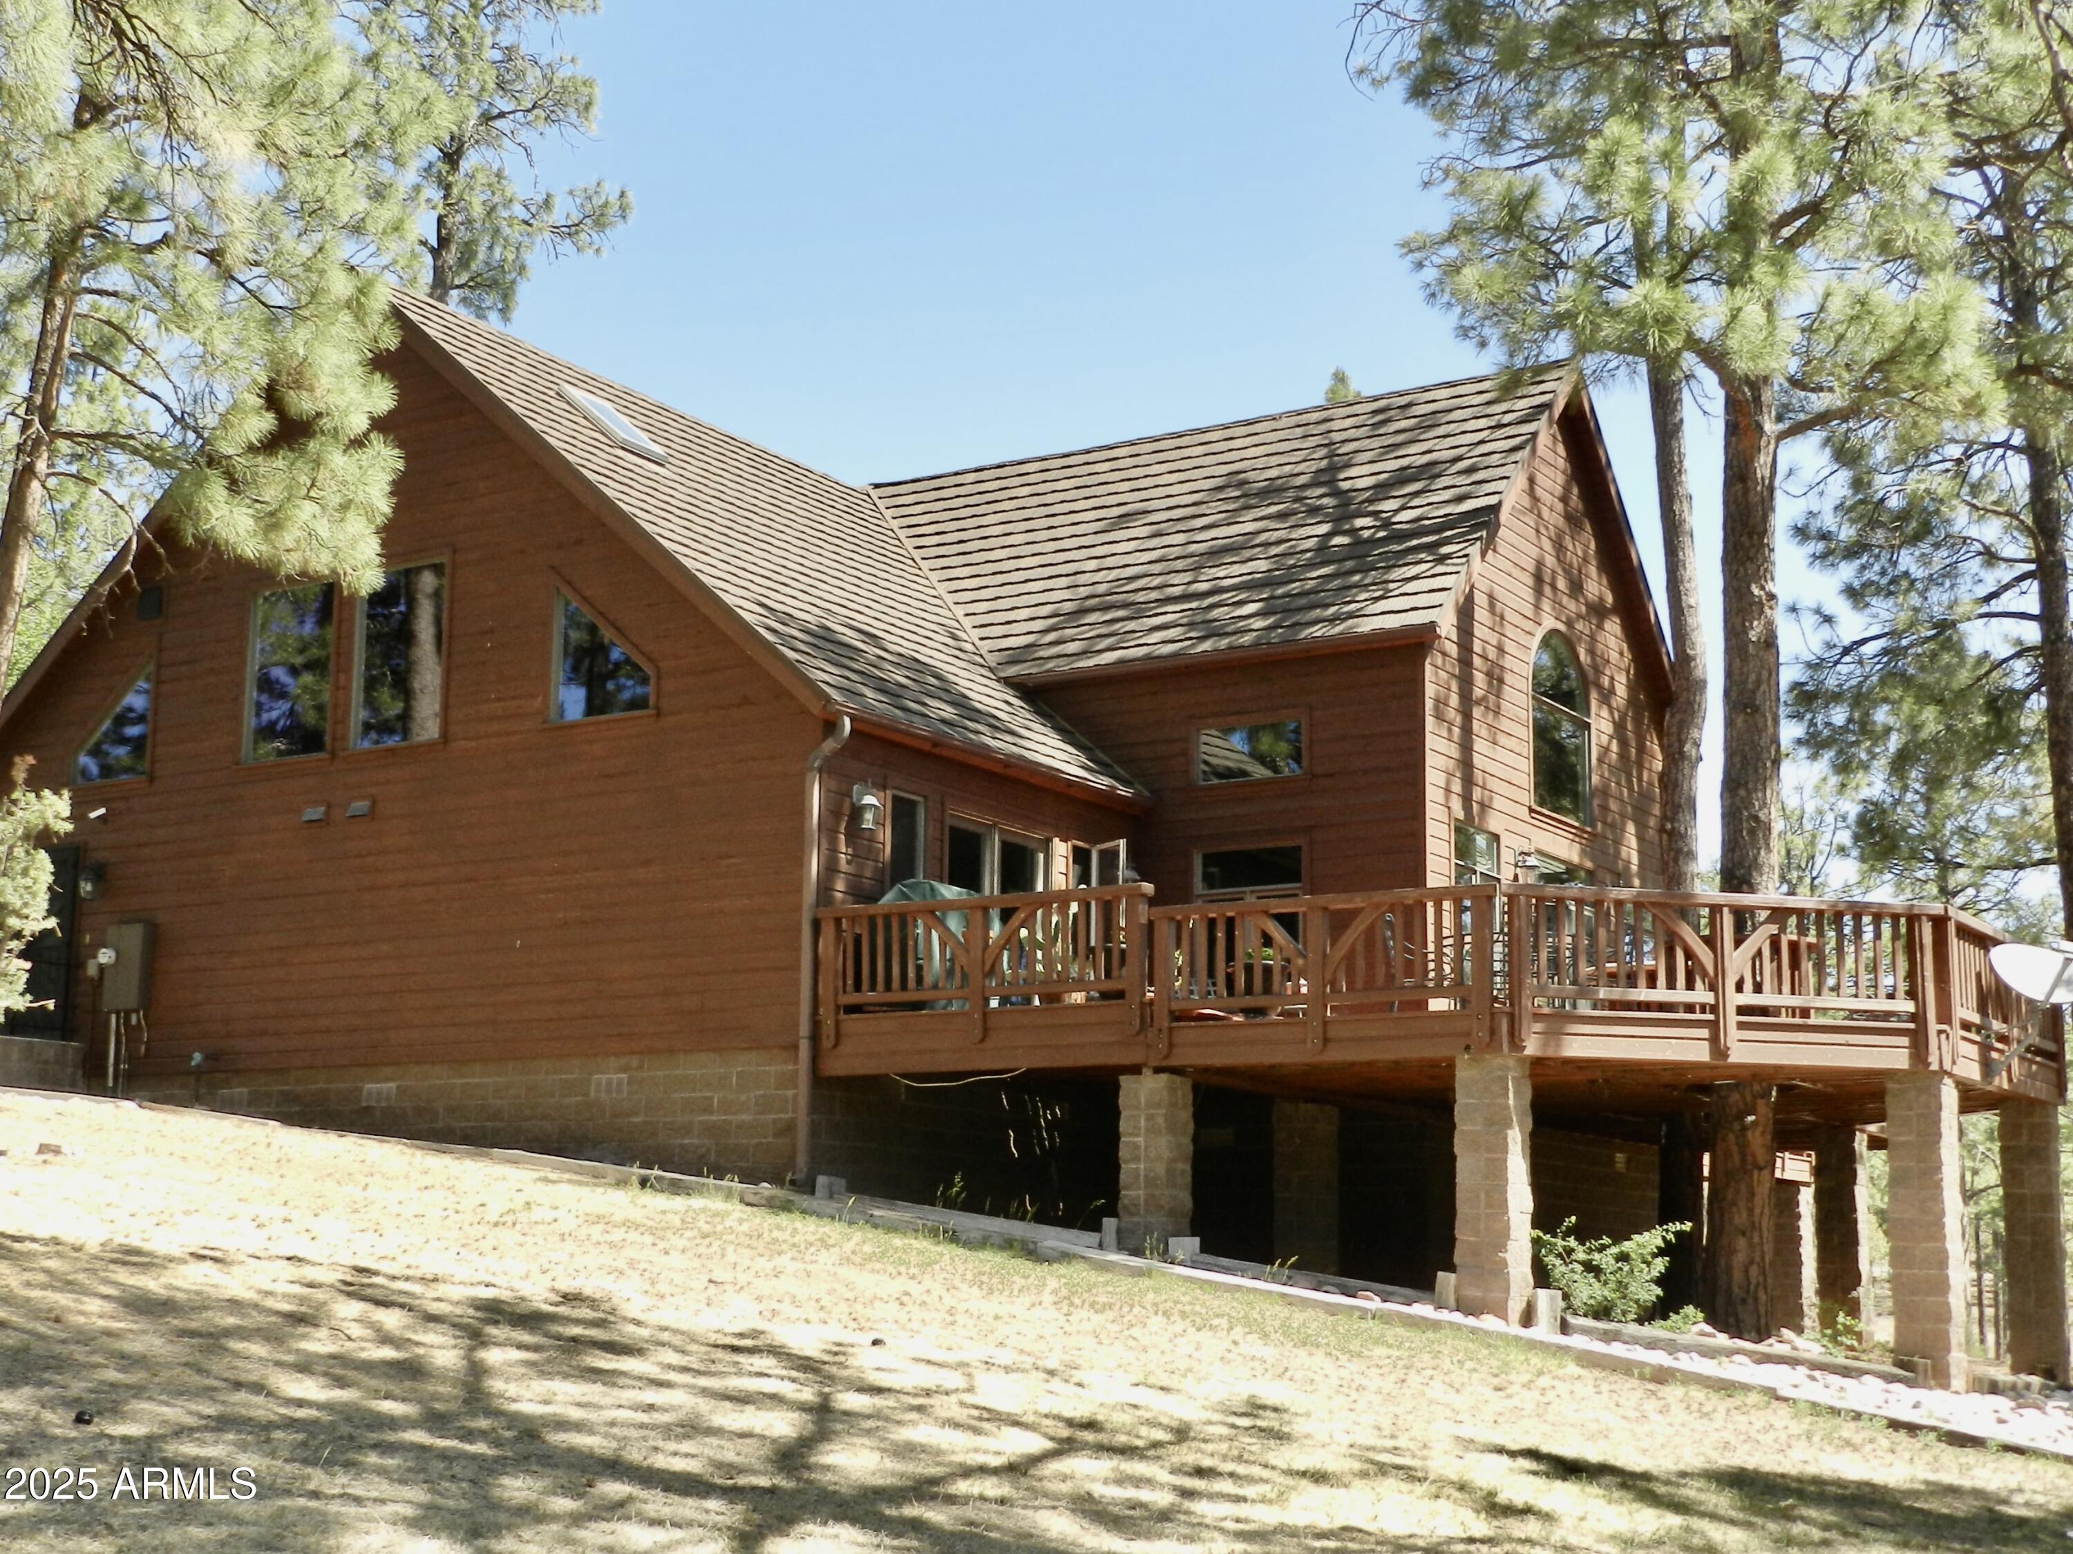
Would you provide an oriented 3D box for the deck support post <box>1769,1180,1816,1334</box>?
[{"bbox_3d":[12.109,7.737,36.500,0.540,2.464,0.560,-6,-12,30],"label":"deck support post"}]

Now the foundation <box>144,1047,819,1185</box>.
[{"bbox_3d":[-5.649,3.256,21.438,8.659,1.115,0.220,-6,-12,30],"label":"foundation"}]

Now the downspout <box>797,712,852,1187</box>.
[{"bbox_3d":[-1.817,1.426,19.296,0.513,3.985,0.140,-6,-12,30],"label":"downspout"}]

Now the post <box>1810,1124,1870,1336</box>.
[{"bbox_3d":[8.173,4.633,23.100,0.420,2.175,0.420,-6,-12,30],"label":"post"}]

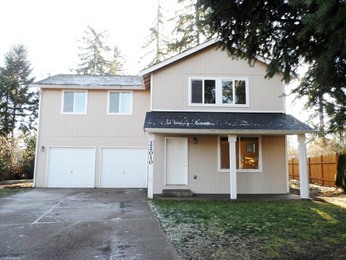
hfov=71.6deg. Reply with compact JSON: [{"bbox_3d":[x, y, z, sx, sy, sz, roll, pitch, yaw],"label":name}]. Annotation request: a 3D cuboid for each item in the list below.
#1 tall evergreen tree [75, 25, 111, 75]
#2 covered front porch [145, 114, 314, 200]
[{"bbox_3d":[-11.061,-4.786,33.276,5.600,19.800,5.600,1,-6,-2],"label":"tall evergreen tree"},{"bbox_3d":[2.201,0.963,10.080,6.700,3.650,1.580,1,-6,-2],"label":"covered front porch"}]

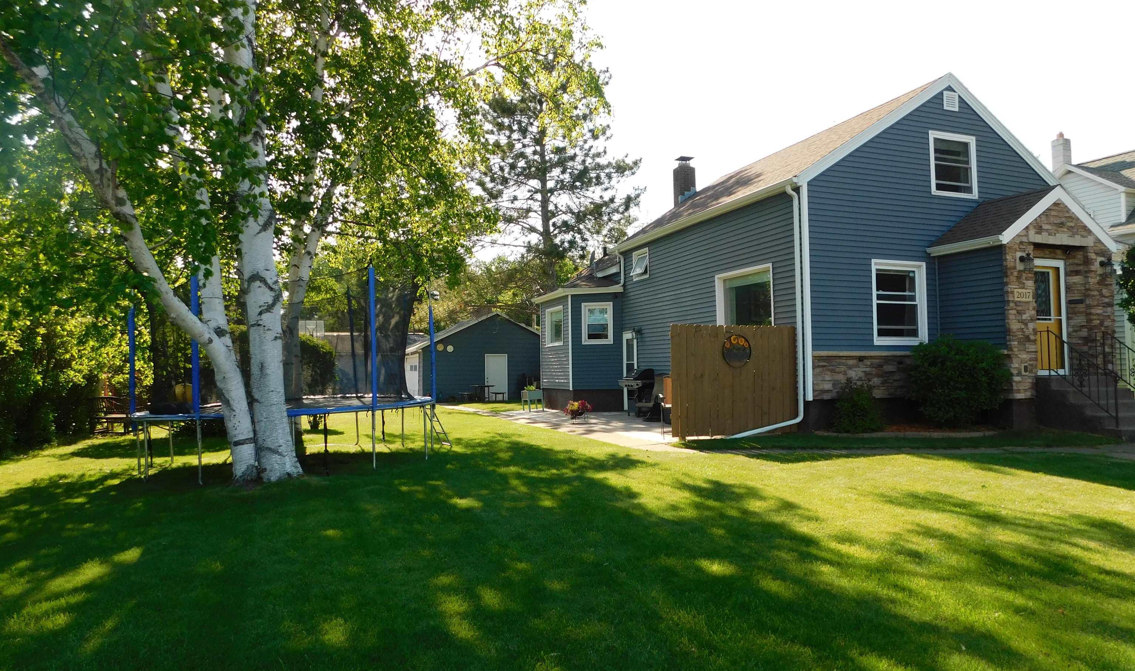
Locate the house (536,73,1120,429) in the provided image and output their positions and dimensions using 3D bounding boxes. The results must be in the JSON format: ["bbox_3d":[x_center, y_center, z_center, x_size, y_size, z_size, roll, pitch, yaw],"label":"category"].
[{"bbox_3d":[5.091,-1.425,17.706,8.650,6.580,11.500,1,-3,-21],"label":"house"}]

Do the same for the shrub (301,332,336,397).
[{"bbox_3d":[-5.787,1.048,17.300,1.150,2.150,1.150,1,-3,-18],"label":"shrub"}]

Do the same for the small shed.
[{"bbox_3d":[-4.240,1.071,36.598,7.300,3.950,7.000,1,-3,-21],"label":"small shed"}]

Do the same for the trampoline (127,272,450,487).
[{"bbox_3d":[-4.346,0.542,11.929,4.550,2.800,4.500,0,-2,-20],"label":"trampoline"}]

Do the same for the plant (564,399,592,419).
[{"bbox_3d":[0.212,1.490,15.000,0.570,0.460,0.550,0,-3,1],"label":"plant"}]

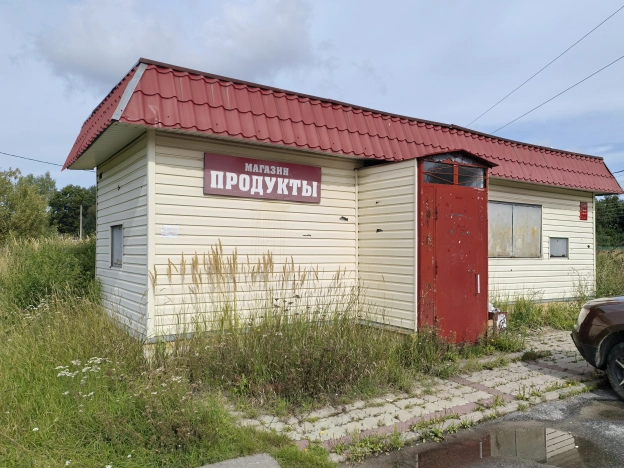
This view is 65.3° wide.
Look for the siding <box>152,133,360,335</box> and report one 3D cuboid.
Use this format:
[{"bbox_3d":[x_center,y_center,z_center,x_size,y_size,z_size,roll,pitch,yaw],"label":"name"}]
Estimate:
[{"bbox_3d":[-0.602,0.051,6.362,3.010,2.332,0.080,2,-2,-34],"label":"siding"}]

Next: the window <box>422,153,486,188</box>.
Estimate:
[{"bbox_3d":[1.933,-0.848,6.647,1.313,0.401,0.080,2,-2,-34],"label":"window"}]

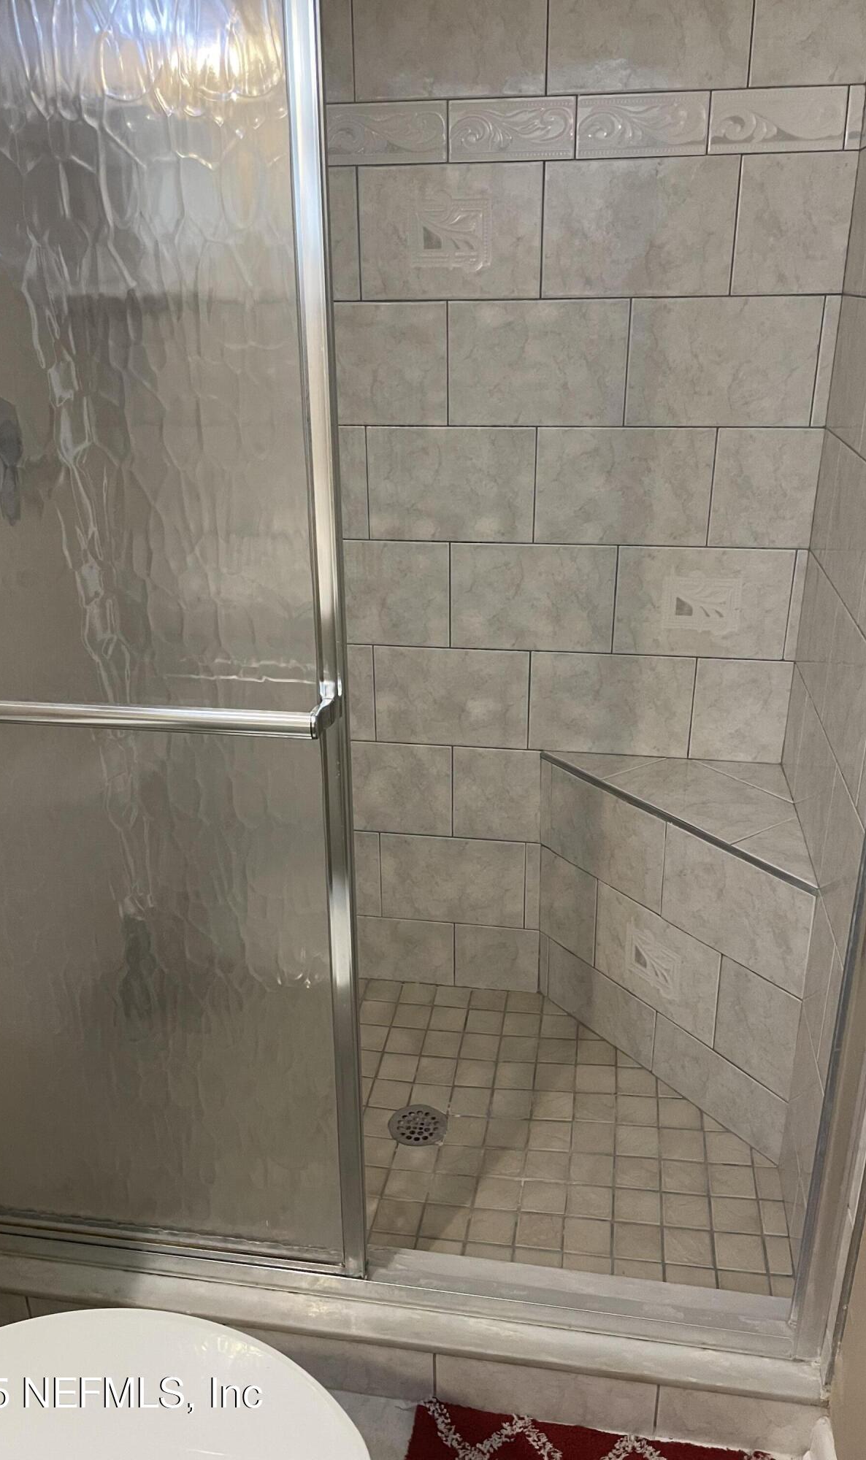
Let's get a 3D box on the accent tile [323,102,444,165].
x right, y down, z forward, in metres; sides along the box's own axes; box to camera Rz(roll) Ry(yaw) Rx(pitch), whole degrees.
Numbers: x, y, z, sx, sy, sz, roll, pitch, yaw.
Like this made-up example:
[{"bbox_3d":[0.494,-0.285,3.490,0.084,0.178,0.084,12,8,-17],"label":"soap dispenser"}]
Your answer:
[{"bbox_3d":[-0.075,-0.960,1.769,0.200,0.085,0.009,3,23,9],"label":"accent tile"}]

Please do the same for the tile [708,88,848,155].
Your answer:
[{"bbox_3d":[0.520,-0.920,1.656,0.198,0.084,0.010,3,24,9],"label":"tile"}]

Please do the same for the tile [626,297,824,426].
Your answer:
[{"bbox_3d":[0.482,-0.613,1.831,0.304,0.203,0.010,3,23,9],"label":"tile"}]

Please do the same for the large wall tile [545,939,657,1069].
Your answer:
[{"bbox_3d":[0.337,0.551,2.212,0.010,0.142,0.304,-16,28,-32],"label":"large wall tile"}]

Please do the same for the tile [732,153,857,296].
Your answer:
[{"bbox_3d":[0.561,-0.784,1.707,0.170,0.201,0.010,3,24,9],"label":"tile"}]

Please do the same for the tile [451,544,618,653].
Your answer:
[{"bbox_3d":[0.182,-0.243,2.008,0.299,0.201,0.010,3,24,9],"label":"tile"}]

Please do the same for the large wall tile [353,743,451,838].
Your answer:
[{"bbox_3d":[-0.111,0.117,2.230,0.302,0.203,0.009,3,23,9],"label":"large wall tile"}]

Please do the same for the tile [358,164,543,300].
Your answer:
[{"bbox_3d":[0.028,-0.811,1.789,0.299,0.201,0.010,3,24,9],"label":"tile"}]

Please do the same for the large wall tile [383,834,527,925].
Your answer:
[{"bbox_3d":[0.041,0.311,2.273,0.299,0.201,0.010,3,24,9],"label":"large wall tile"}]

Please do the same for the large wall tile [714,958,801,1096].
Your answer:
[{"bbox_3d":[0.551,0.504,1.864,0.010,0.199,0.156,-18,28,-34],"label":"large wall tile"}]

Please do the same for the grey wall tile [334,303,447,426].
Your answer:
[{"bbox_3d":[-0.122,-0.638,1.913,0.302,0.203,0.009,3,23,9],"label":"grey wall tile"}]

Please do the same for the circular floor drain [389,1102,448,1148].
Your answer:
[{"bbox_3d":[-0.027,0.723,2.001,0.108,0.008,0.108,-1,23,0],"label":"circular floor drain"}]

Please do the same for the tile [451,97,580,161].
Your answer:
[{"bbox_3d":[0.125,-0.949,1.737,0.200,0.085,0.009,3,23,9],"label":"tile"}]

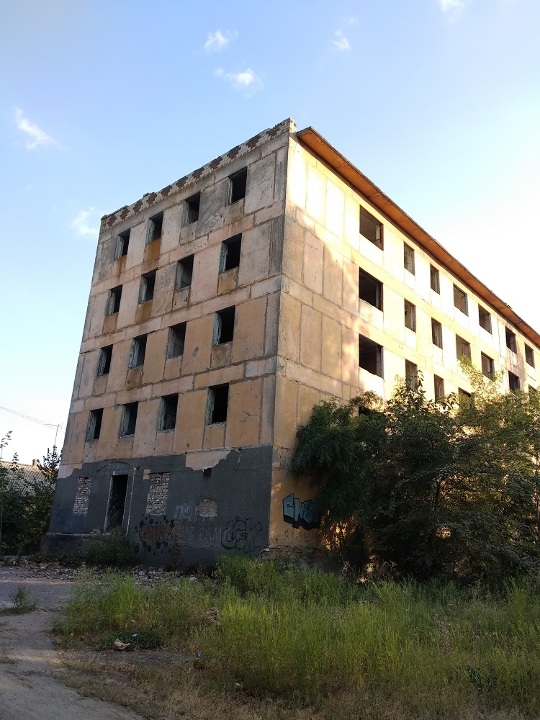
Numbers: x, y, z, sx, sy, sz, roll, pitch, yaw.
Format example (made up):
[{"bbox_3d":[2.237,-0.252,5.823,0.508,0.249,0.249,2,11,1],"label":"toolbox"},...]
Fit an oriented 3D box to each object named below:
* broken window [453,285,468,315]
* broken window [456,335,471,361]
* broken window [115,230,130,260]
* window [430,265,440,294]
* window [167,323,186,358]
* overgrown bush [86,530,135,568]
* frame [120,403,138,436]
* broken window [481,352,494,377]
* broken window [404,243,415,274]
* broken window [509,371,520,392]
[{"bbox_3d":[10.378,-3.237,29.680,0.250,1.326,1.836,-12,-23,40],"label":"broken window"},{"bbox_3d":[10.210,-0.480,28.700,0.200,1.343,1.791,-12,-23,40],"label":"broken window"},{"bbox_3d":[-6.974,-5.440,25.977,0.997,1.353,0.200,-12,-23,40],"label":"broken window"},{"bbox_3d":[8.270,-4.034,27.413,0.250,1.360,0.986,-12,-23,40],"label":"window"},{"bbox_3d":[-3.482,-0.708,20.788,0.952,1.326,0.250,-12,-23,40],"label":"window"},{"bbox_3d":[-5.635,6.663,19.167,2.000,1.420,1.500,-12,-23,40],"label":"overgrown bush"},{"bbox_3d":[-5.582,2.390,21.764,1.047,1.353,0.200,-12,-23,40],"label":"frame"},{"bbox_3d":[12.456,0.391,31.062,0.200,1.343,1.865,-12,-23,40],"label":"broken window"},{"bbox_3d":[6.484,-4.733,25.470,0.200,1.343,1.040,-12,-23,40],"label":"broken window"},{"bbox_3d":[15.444,1.562,34.430,0.250,1.309,1.938,-12,-23,40],"label":"broken window"}]

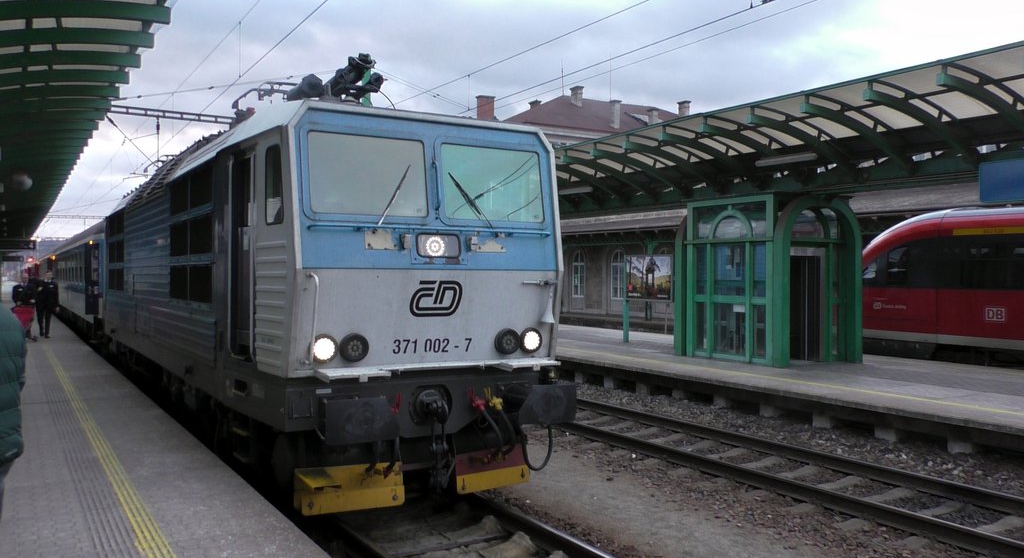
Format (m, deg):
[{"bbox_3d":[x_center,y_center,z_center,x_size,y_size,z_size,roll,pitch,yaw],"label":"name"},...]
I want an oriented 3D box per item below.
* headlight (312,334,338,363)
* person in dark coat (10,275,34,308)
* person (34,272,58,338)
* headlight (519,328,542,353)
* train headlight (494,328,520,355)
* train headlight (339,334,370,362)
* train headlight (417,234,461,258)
[{"bbox_3d":[-1.585,0.586,6.854,0.245,0.245,0.100,0,0,-32],"label":"headlight"},{"bbox_3d":[-11.981,0.688,20.000,0.550,1.650,0.380,0,0,-32],"label":"person in dark coat"},{"bbox_3d":[-11.645,0.639,20.400,0.550,1.650,0.380,0,0,-32],"label":"person"},{"bbox_3d":[0.172,0.594,7.955,0.245,0.245,0.100,0,0,-32],"label":"headlight"},{"bbox_3d":[-0.053,0.597,7.816,0.250,0.250,0.100,0,0,-32],"label":"train headlight"},{"bbox_3d":[-1.362,0.590,6.996,0.250,0.250,0.100,0,0,-32],"label":"train headlight"},{"bbox_3d":[-0.668,-0.297,7.350,0.445,0.225,0.100,0,0,-32],"label":"train headlight"}]

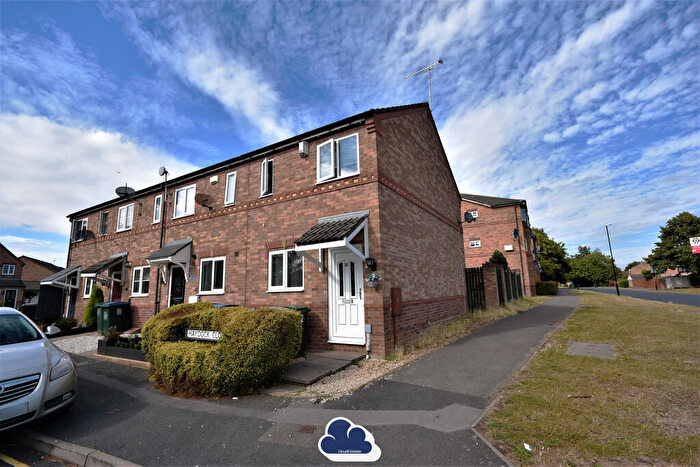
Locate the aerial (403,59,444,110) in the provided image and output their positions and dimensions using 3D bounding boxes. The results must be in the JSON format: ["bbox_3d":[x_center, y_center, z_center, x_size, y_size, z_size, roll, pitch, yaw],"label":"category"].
[{"bbox_3d":[2.853,-5.575,11.991,1.550,2.050,0.400,-7,-11,31],"label":"aerial"}]

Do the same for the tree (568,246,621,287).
[{"bbox_3d":[49.195,6.929,62.332,9.200,8.300,9.000,-7,-11,31],"label":"tree"}]

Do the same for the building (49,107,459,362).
[{"bbox_3d":[-4.627,0.026,14.893,17.550,7.900,9.500,-7,-11,31],"label":"building"}]

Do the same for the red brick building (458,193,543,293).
[{"bbox_3d":[16.461,2.057,39.281,11.500,10.700,18.000,-7,-11,31],"label":"red brick building"}]

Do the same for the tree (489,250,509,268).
[{"bbox_3d":[11.020,3.032,22.710,1.800,3.600,1.800,-7,-11,31],"label":"tree"}]

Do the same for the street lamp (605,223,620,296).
[{"bbox_3d":[23.948,2.236,28.021,0.800,6.500,0.300,-7,-11,31],"label":"street lamp"}]

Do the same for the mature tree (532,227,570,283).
[{"bbox_3d":[30.277,4.008,47.196,8.000,10.000,8.000,-7,-11,31],"label":"mature tree"}]

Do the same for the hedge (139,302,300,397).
[{"bbox_3d":[-2.172,1.827,5.246,2.550,1.120,1.750,-7,-11,31],"label":"hedge"}]

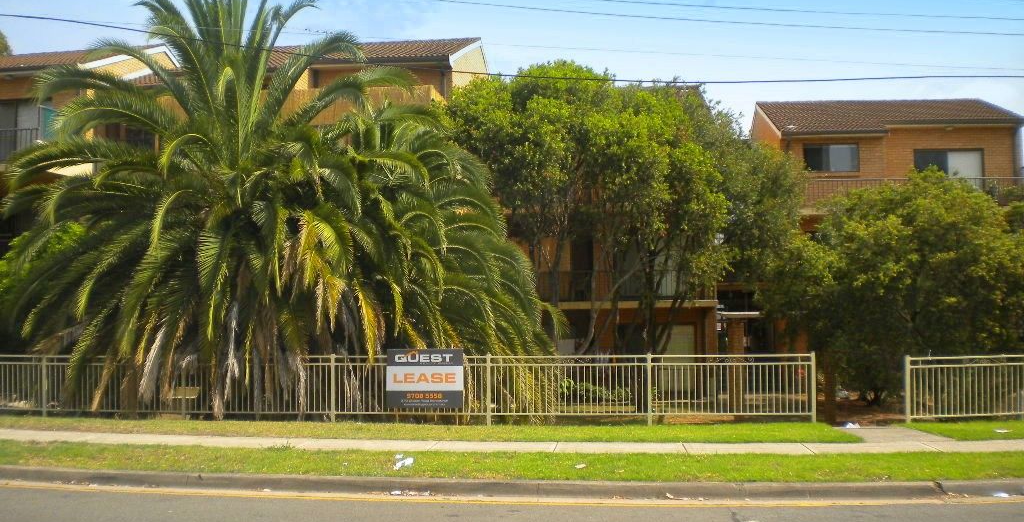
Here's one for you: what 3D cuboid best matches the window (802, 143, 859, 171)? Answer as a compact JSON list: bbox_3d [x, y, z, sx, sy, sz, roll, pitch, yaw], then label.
[{"bbox_3d":[9.807,-3.184,31.850,1.700,0.870,0.140,-1,-2,6],"label":"window"}]

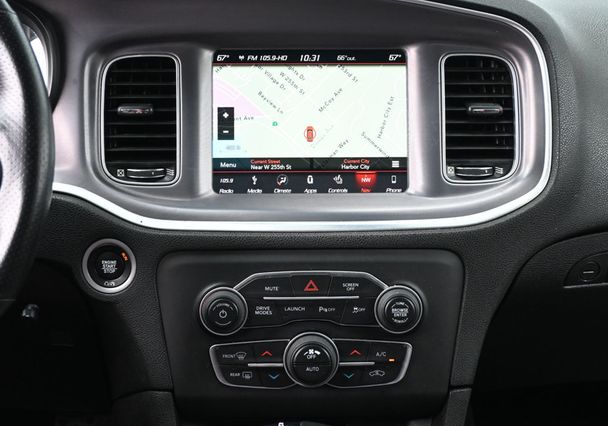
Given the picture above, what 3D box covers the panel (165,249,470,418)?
[{"bbox_3d":[0.005,0.104,0.925,0.253,0.142,0.060,0,-4,0],"label":"panel"}]

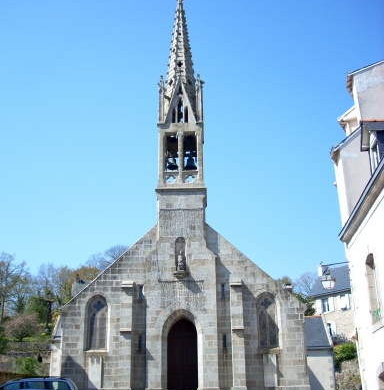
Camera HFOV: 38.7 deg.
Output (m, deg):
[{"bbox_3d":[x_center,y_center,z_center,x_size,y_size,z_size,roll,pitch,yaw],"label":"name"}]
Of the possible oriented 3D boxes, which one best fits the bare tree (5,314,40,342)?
[{"bbox_3d":[-15.704,12.290,50.709,3.100,2.500,3.000,-1,-17,0],"label":"bare tree"}]

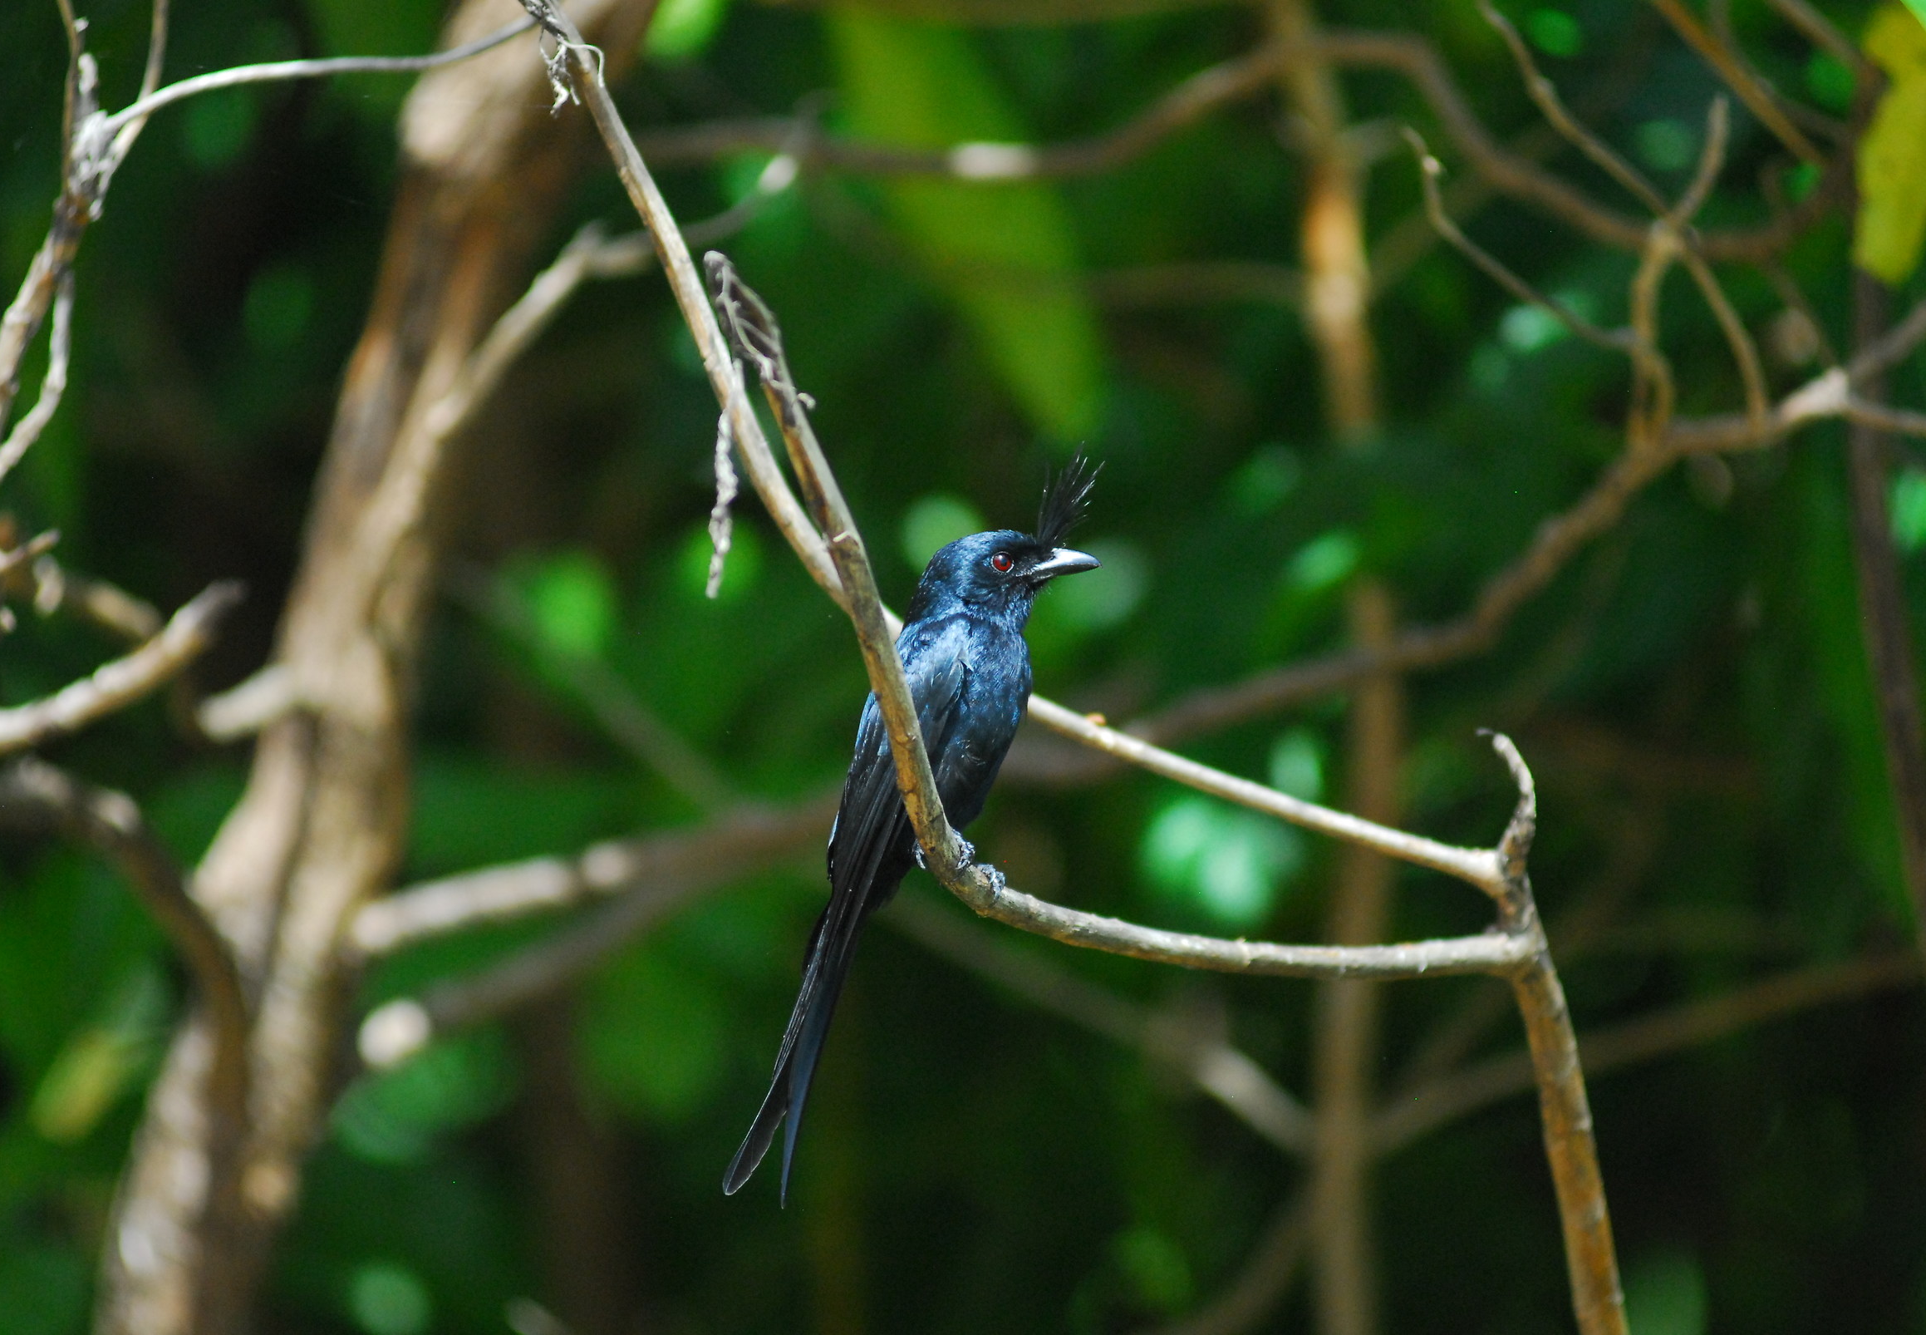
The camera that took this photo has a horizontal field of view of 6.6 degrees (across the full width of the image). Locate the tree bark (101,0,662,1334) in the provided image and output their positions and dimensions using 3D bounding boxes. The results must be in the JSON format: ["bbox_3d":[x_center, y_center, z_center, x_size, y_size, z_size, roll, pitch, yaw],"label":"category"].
[{"bbox_3d":[-0.236,0.000,6.650,0.097,0.570,0.090,15,0,0],"label":"tree bark"}]

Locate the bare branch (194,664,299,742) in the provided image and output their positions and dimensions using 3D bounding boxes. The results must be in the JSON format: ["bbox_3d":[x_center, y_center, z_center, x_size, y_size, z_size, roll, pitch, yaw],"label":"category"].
[{"bbox_3d":[-0.284,0.014,6.600,0.046,0.018,0.020,-25,0,0],"label":"bare branch"}]

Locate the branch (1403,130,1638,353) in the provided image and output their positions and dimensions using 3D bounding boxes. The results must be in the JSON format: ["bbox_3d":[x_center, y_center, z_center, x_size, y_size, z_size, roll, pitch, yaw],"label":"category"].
[{"bbox_3d":[0.201,-0.151,6.100,0.118,0.030,0.030,43,0,0],"label":"branch"}]

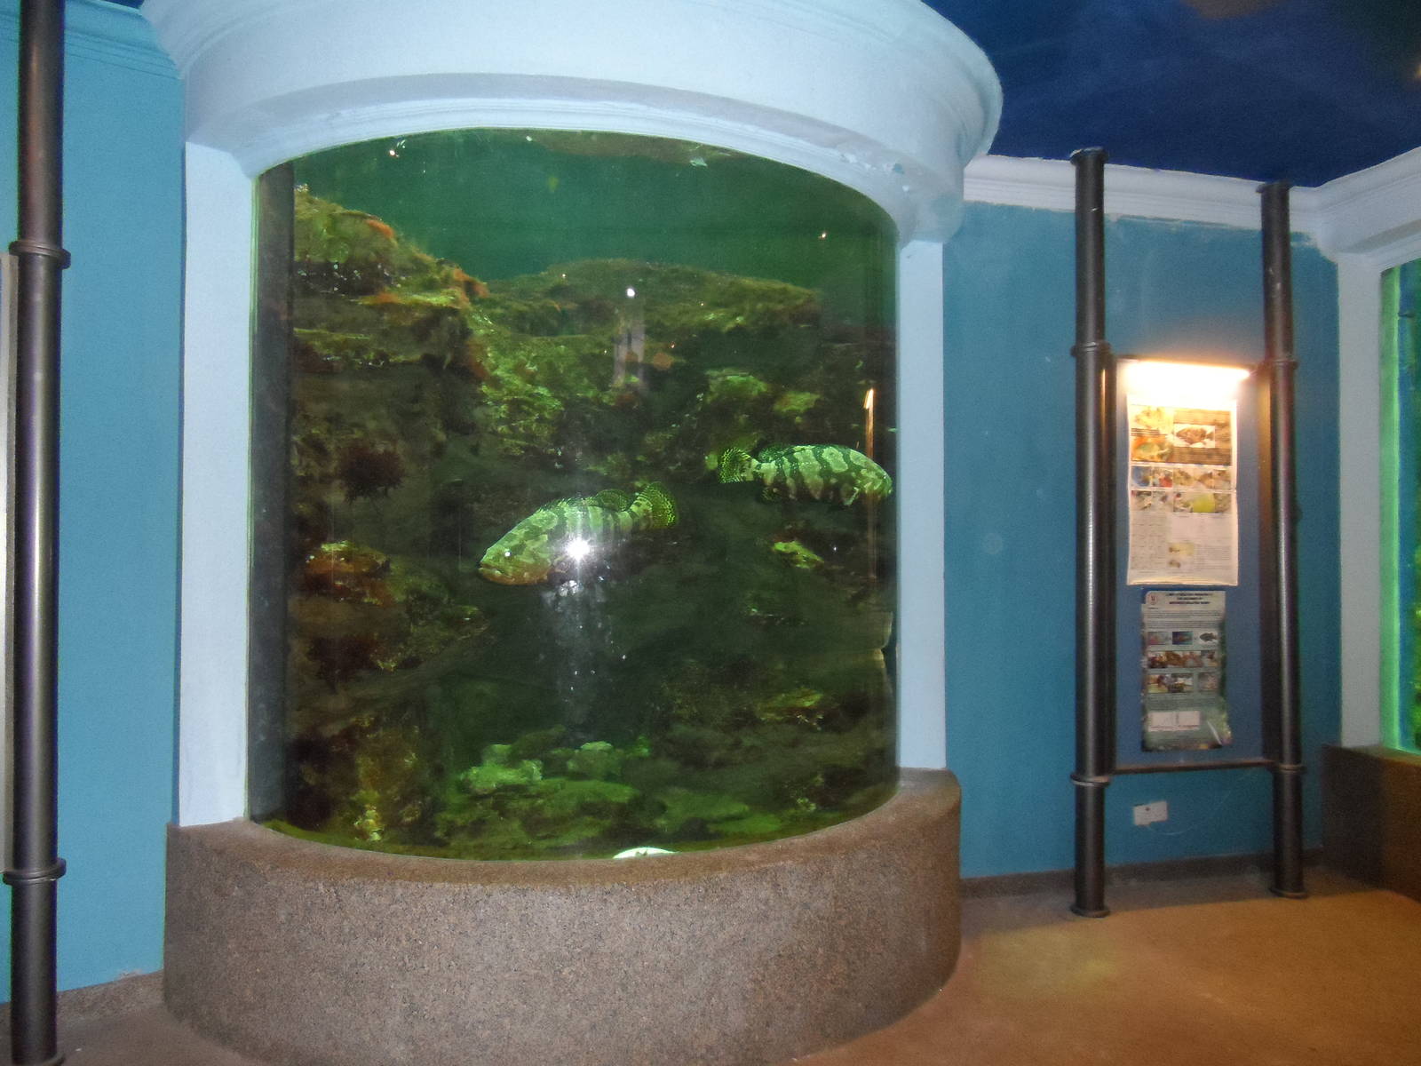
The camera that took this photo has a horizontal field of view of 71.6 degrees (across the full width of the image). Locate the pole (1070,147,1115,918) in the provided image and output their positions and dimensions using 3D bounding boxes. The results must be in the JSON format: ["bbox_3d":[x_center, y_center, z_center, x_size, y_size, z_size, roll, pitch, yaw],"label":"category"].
[{"bbox_3d":[1.587,-0.011,4.118,0.148,3.158,0.148,0,-1,-12],"label":"pole"}]

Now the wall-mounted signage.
[{"bbox_3d":[2.050,0.594,4.250,0.415,0.690,0.020,0,-1,-12],"label":"wall-mounted signage"}]

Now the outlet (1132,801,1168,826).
[{"bbox_3d":[1.984,1.264,4.438,0.168,0.092,0.025,0,-1,-12],"label":"outlet"}]

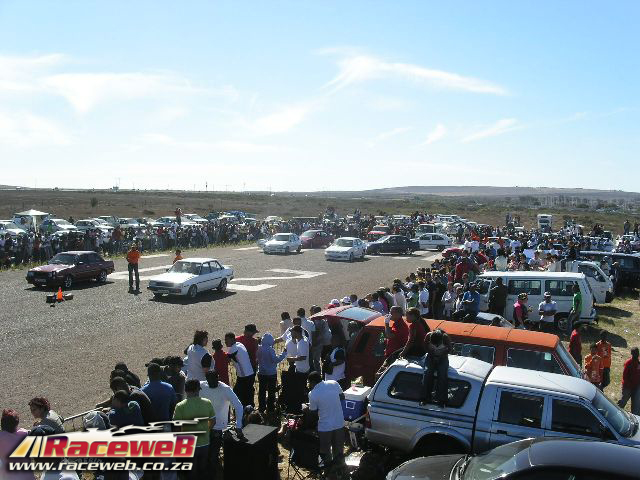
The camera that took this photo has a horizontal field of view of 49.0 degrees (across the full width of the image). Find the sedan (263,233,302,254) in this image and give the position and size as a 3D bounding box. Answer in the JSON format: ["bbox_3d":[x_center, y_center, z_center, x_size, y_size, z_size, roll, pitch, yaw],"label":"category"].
[{"bbox_3d":[-2.620,0.290,50.900,1.670,1.390,4.200,2,4,18],"label":"sedan"}]

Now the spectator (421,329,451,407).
[{"bbox_3d":[1.741,1.841,10.501,0.480,1.150,0.600,1,4,14],"label":"spectator"}]

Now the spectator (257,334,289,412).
[{"bbox_3d":[-0.973,2.678,14.101,0.580,1.670,0.420,0,4,-10],"label":"spectator"}]

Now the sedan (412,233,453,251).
[{"bbox_3d":[9.017,0.082,58.121,4.000,1.400,1.650,1,4,5],"label":"sedan"}]

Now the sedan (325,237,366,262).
[{"bbox_3d":[1.780,0.610,45.600,1.680,1.390,4.300,2,4,21],"label":"sedan"}]

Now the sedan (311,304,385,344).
[{"bbox_3d":[2.100,2.683,16.749,4.250,1.420,1.630,5,5,24],"label":"sedan"}]

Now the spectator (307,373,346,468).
[{"bbox_3d":[0.110,3.045,11.870,0.560,1.680,0.500,-3,5,-45],"label":"spectator"}]

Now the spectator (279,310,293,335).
[{"bbox_3d":[-0.771,2.437,15.906,0.450,1.630,0.340,-2,5,-30],"label":"spectator"}]

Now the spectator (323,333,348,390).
[{"bbox_3d":[0.313,2.580,13.308,0.420,1.630,0.500,1,4,18],"label":"spectator"}]

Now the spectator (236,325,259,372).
[{"bbox_3d":[-1.424,2.496,13.803,0.500,1.730,0.340,3,5,41],"label":"spectator"}]

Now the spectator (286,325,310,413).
[{"bbox_3d":[-0.421,2.525,13.755,0.500,1.680,0.380,0,4,3],"label":"spectator"}]

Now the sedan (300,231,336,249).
[{"bbox_3d":[-0.220,-0.020,56.300,1.660,1.400,4.150,2,4,27],"label":"sedan"}]

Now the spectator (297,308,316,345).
[{"bbox_3d":[-0.331,2.403,15.904,0.500,1.720,0.360,-2,5,-30],"label":"spectator"}]

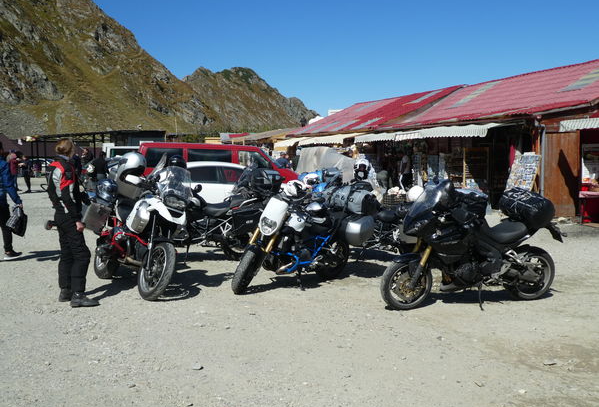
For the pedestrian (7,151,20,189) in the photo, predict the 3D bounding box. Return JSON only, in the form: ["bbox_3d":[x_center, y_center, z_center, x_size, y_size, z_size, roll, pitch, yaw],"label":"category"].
[{"bbox_3d":[-11.840,-1.298,26.433,0.380,1.710,0.480,0,4,-6],"label":"pedestrian"}]

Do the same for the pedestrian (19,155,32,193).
[{"bbox_3d":[-12.187,-1.309,28.422,0.600,1.660,0.500,1,4,6],"label":"pedestrian"}]

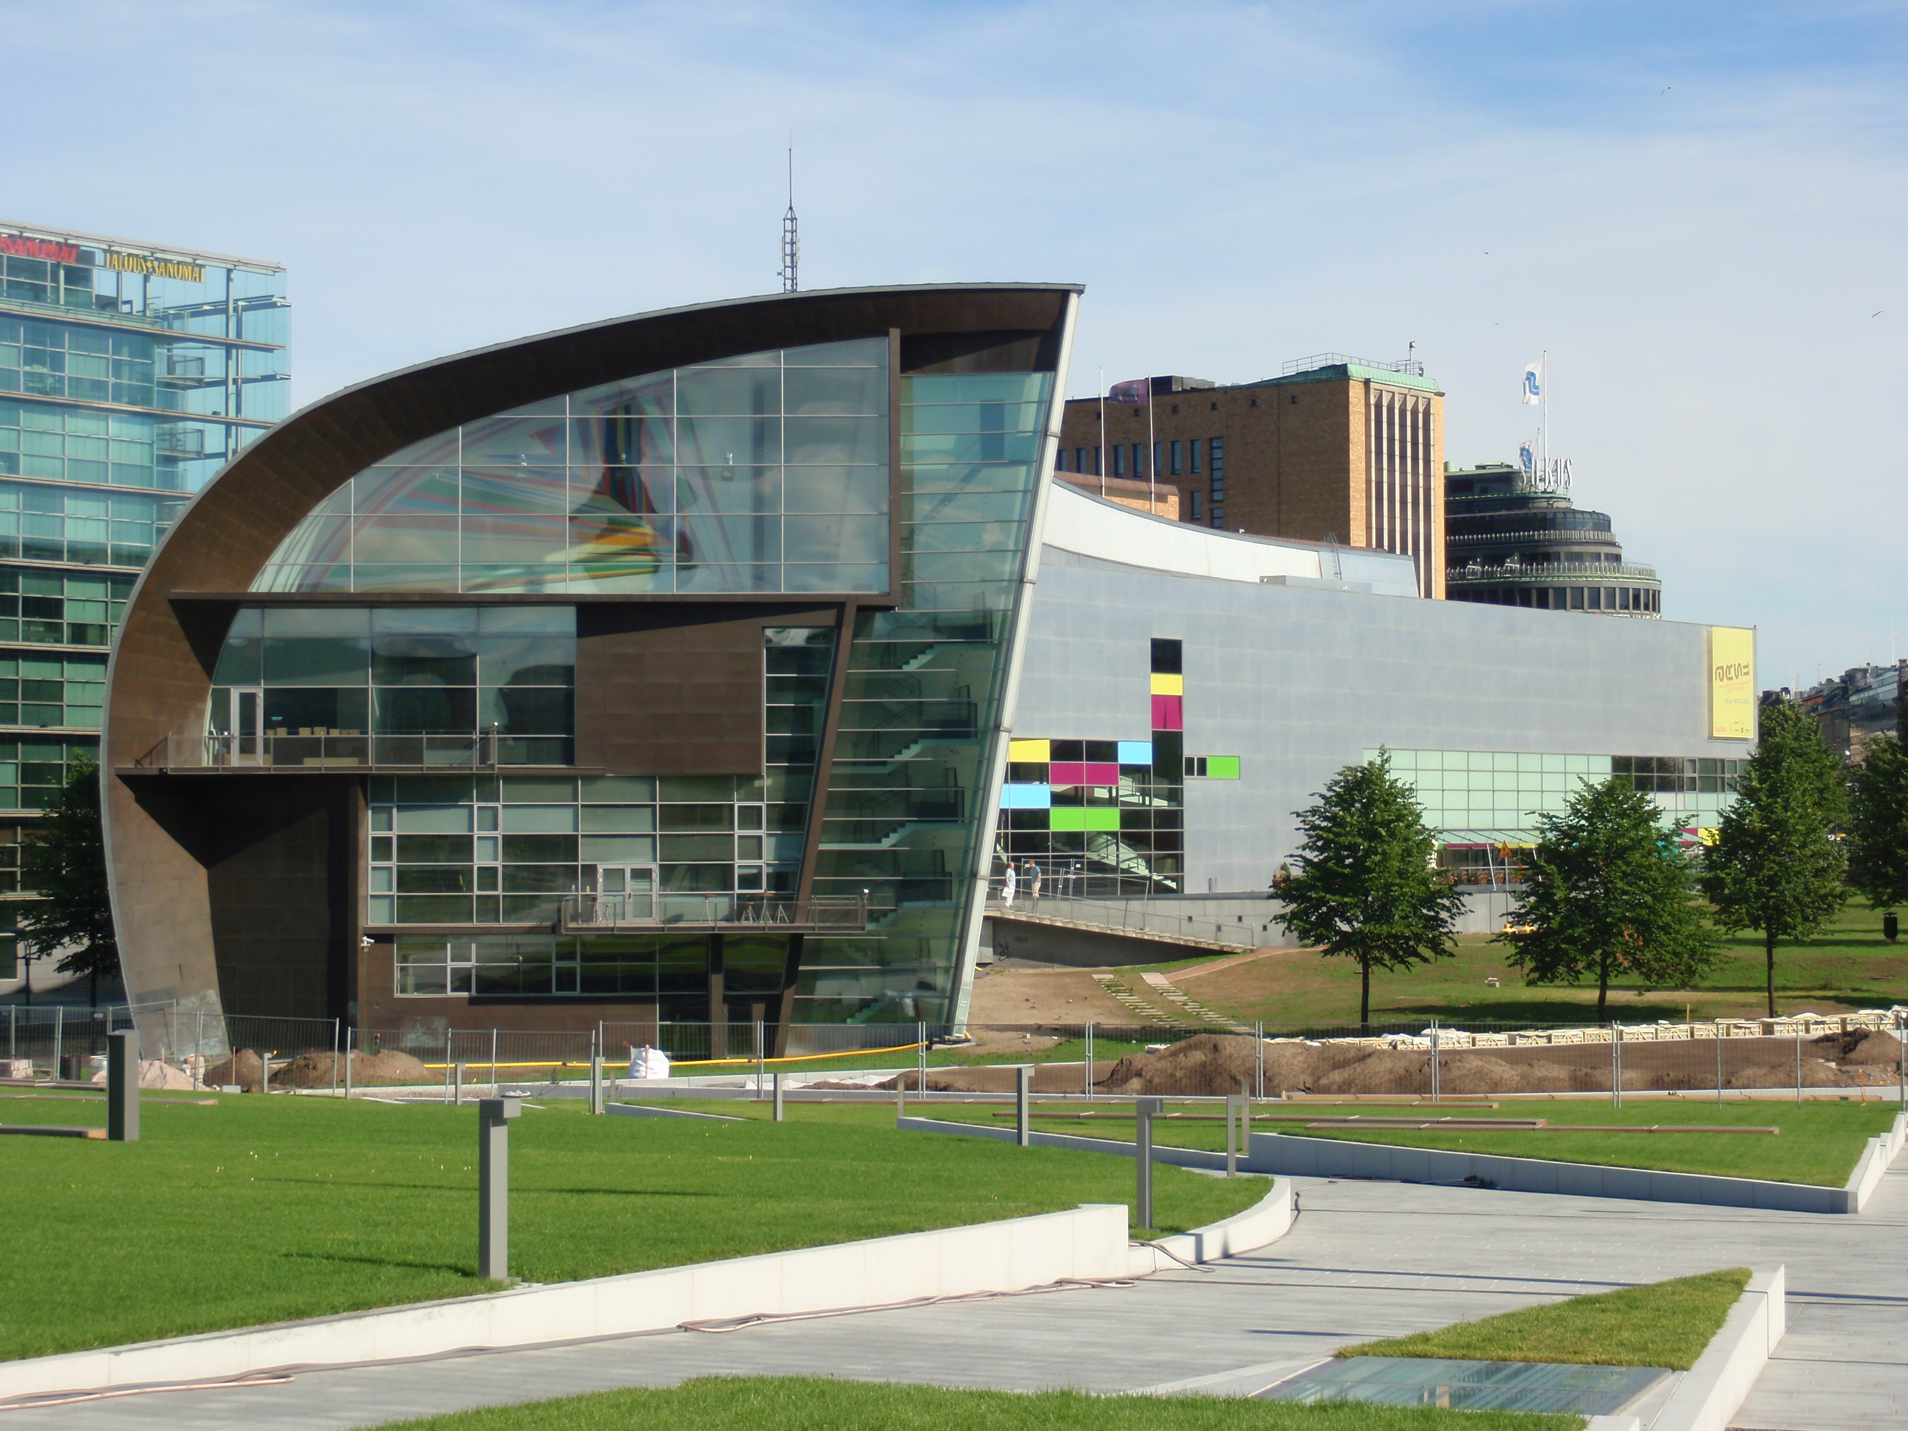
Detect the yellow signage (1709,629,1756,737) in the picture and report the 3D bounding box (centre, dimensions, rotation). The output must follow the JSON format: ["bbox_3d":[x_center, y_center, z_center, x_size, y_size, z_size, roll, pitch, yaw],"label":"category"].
[{"bbox_3d":[39.930,-1.622,198.000,0.250,5.750,4.700,-2,-3,39],"label":"yellow signage"}]

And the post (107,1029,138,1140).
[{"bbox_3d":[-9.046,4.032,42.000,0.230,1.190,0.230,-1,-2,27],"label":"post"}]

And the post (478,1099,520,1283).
[{"bbox_3d":[-2.672,2.791,22.700,0.170,1.050,0.190,-1,-2,26],"label":"post"}]

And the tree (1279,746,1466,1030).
[{"bbox_3d":[12.827,5.402,119.000,5.700,8.600,5.600,0,-2,6],"label":"tree"}]

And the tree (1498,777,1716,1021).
[{"bbox_3d":[20.329,5.726,120.000,6.400,7.600,6.100,-1,-2,10],"label":"tree"}]

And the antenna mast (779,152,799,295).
[{"bbox_3d":[-5.436,-16.275,127.000,0.600,4.900,0.600,0,-2,0],"label":"antenna mast"}]

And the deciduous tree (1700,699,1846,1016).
[{"bbox_3d":[25.687,4.464,121.000,4.600,9.900,4.600,-1,-2,12],"label":"deciduous tree"}]

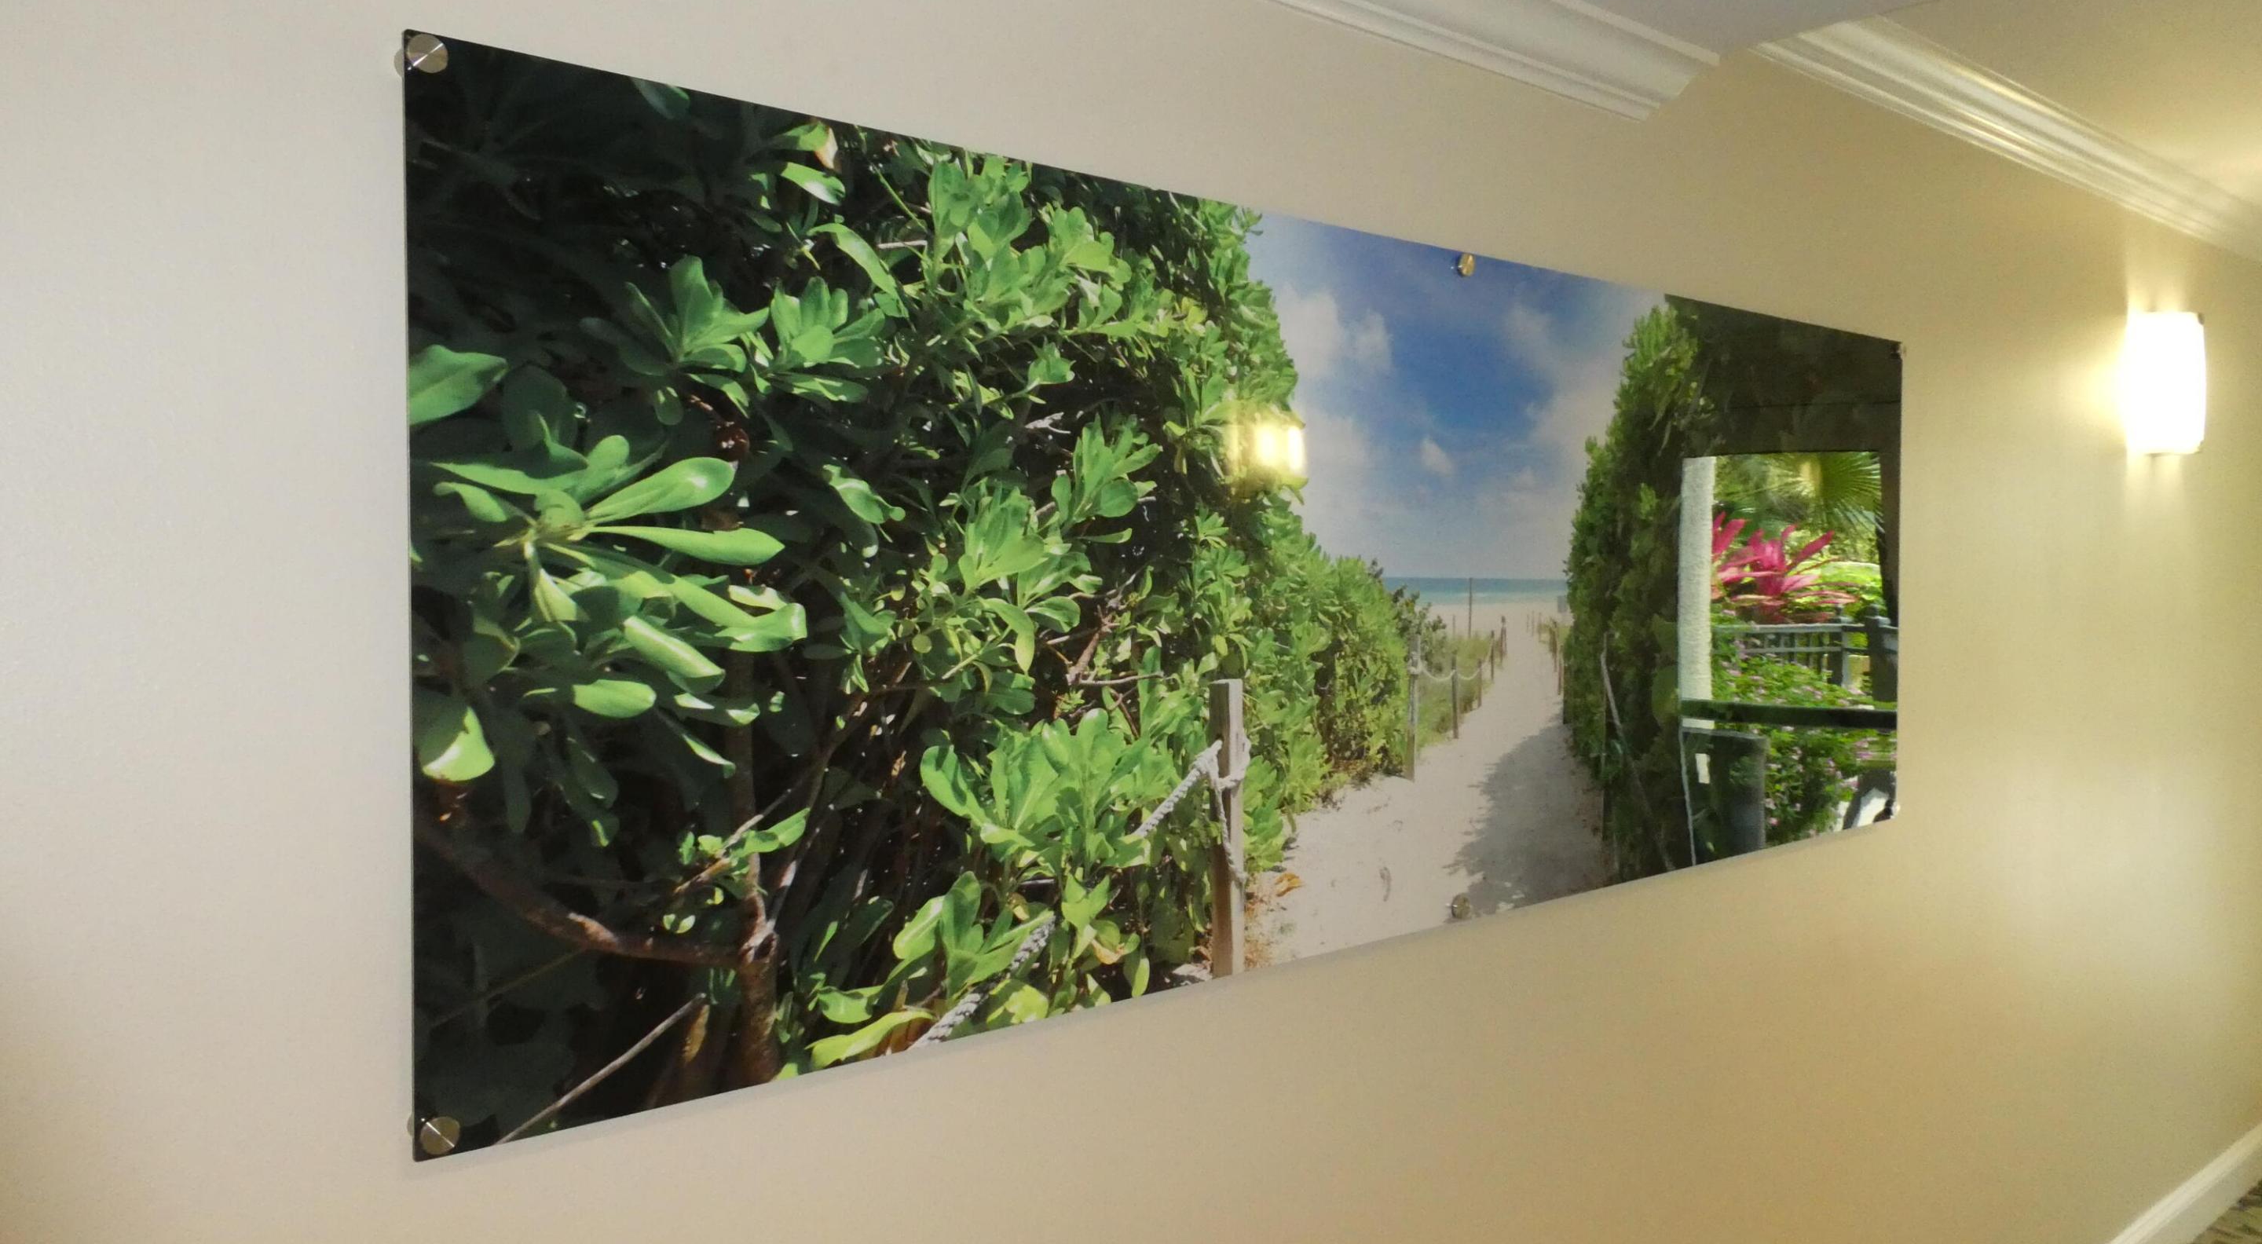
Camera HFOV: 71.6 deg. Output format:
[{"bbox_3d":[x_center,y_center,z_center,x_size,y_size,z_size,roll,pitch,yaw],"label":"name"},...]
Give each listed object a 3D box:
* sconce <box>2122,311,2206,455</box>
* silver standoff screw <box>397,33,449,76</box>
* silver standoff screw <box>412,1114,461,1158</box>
[{"bbox_3d":[2.200,-0.500,3.304,0.275,0.280,0.097,-2,3,-41],"label":"sconce"},{"bbox_3d":[-0.478,-0.379,1.057,0.025,0.025,0.031,-2,3,-41],"label":"silver standoff screw"},{"bbox_3d":[-0.481,0.351,1.083,0.025,0.025,0.031,-2,3,-41],"label":"silver standoff screw"}]

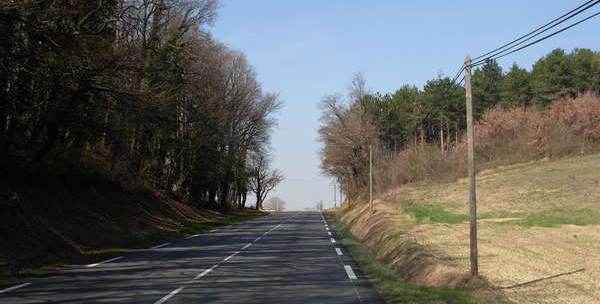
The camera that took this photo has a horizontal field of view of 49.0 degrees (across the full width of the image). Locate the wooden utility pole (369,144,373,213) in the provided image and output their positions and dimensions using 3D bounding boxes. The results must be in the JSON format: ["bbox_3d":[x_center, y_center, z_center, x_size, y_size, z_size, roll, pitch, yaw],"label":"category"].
[{"bbox_3d":[6.652,2.485,61.238,0.200,6.400,0.200,0,-5,0],"label":"wooden utility pole"}]

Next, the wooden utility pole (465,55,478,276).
[{"bbox_3d":[4.988,0.338,19.140,0.200,6.400,0.200,0,-5,0],"label":"wooden utility pole"}]

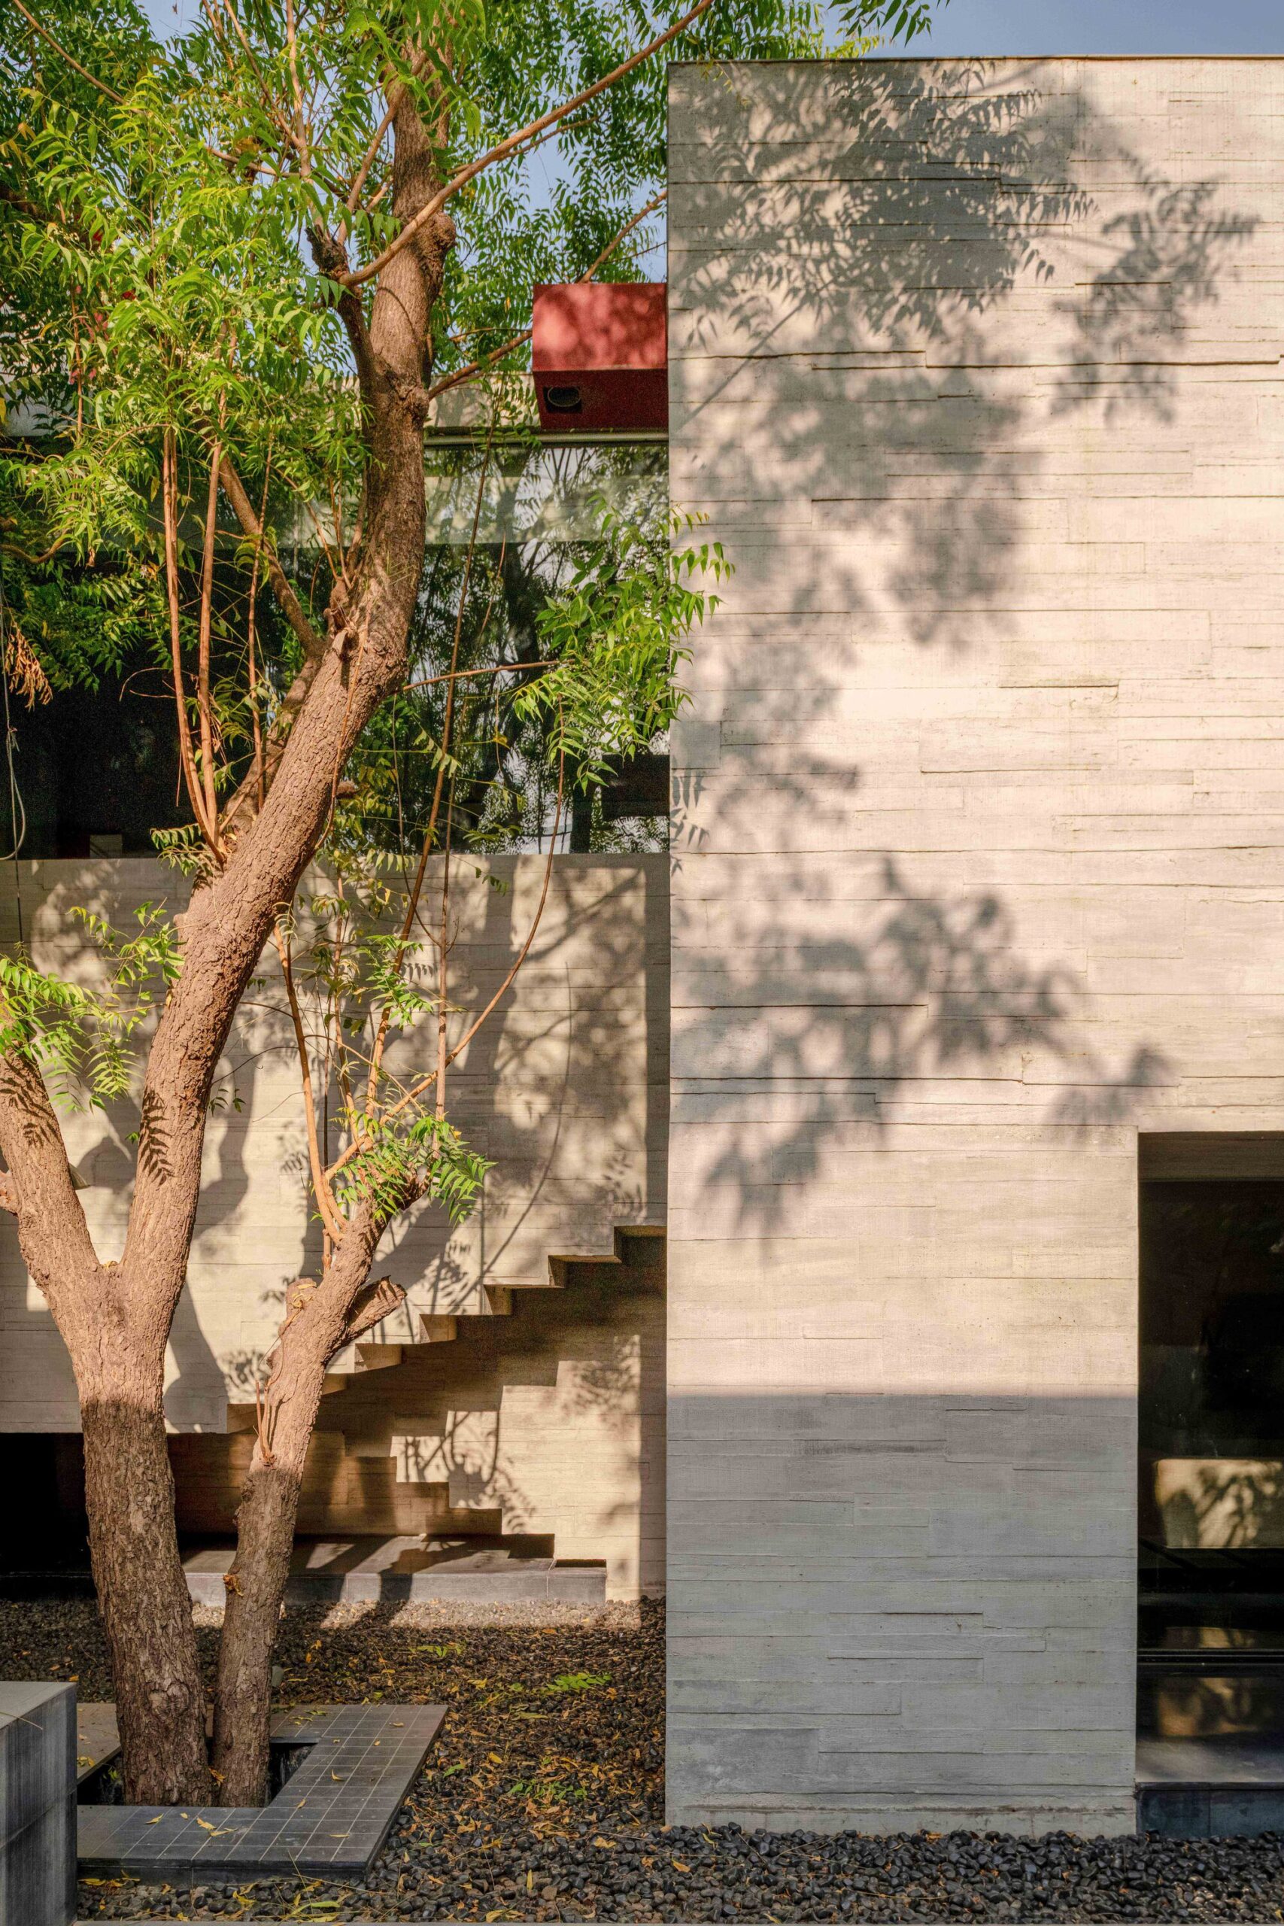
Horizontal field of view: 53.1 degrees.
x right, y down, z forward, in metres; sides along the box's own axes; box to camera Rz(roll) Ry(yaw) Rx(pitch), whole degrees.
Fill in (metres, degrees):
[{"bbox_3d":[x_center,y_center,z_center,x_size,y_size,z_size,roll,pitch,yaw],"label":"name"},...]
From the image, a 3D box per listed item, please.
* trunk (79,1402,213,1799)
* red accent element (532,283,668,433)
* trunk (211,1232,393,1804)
[{"bbox_3d":[-1.717,2.203,4.450,0.420,1.430,0.360,0,0,0],"label":"trunk"},{"bbox_3d":[-0.193,-2.870,6.100,0.620,0.430,0.460,0,0,0],"label":"red accent element"},{"bbox_3d":[-1.231,2.008,4.650,0.640,2.070,0.440,0,0,0],"label":"trunk"}]

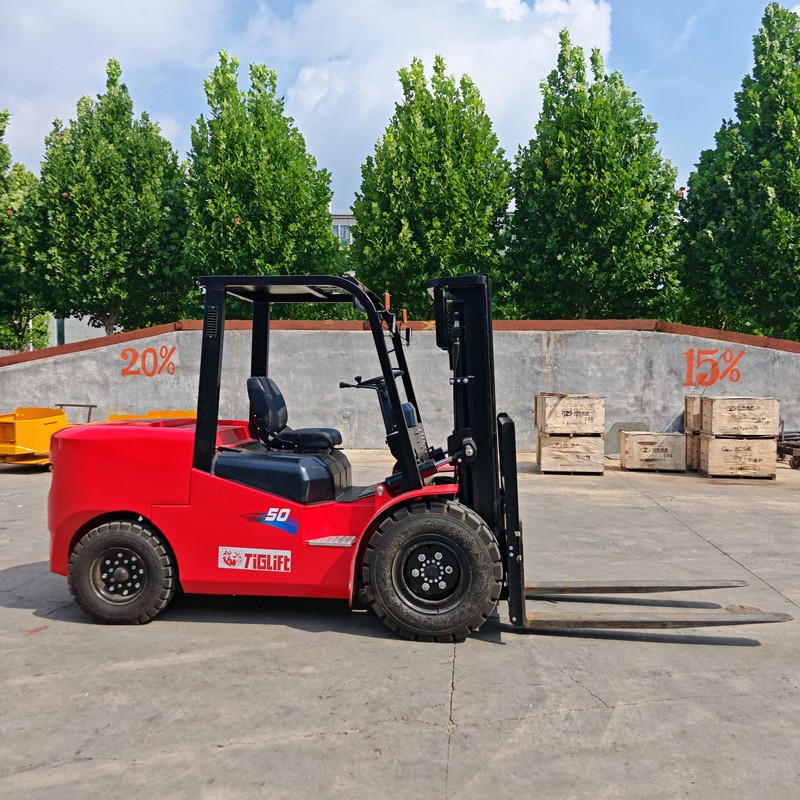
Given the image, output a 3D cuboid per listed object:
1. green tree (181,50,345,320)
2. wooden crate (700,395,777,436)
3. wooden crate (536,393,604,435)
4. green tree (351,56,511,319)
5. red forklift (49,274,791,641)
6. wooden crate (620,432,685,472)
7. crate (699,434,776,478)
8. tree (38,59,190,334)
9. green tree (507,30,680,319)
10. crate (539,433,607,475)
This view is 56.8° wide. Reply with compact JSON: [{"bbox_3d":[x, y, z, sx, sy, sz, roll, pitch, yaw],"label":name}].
[{"bbox_3d":[-3.641,-4.223,19.725,4.252,9.886,4.252,1,3,6],"label":"green tree"},{"bbox_3d":[5.205,0.275,11.354,0.930,0.585,0.680,1,3,8],"label":"wooden crate"},{"bbox_3d":[2.656,0.245,11.604,0.920,0.600,0.700,0,3,-3],"label":"wooden crate"},{"bbox_3d":[0.792,-4.036,19.233,4.197,9.598,4.197,1,3,6],"label":"green tree"},{"bbox_3d":[0.133,0.301,5.157,4.831,2.240,1.480,0,3,3],"label":"red forklift"},{"bbox_3d":[4.066,0.829,11.935,0.910,0.590,0.680,1,3,9],"label":"wooden crate"},{"bbox_3d":[5.153,0.862,11.322,0.930,0.590,0.680,1,3,10],"label":"crate"},{"bbox_3d":[-7.807,-4.280,20.224,4.193,9.915,4.193,1,3,6],"label":"tree"},{"bbox_3d":[4.926,-4.246,18.822,4.471,10.094,4.471,1,3,6],"label":"green tree"},{"bbox_3d":[2.657,0.841,11.594,0.930,0.590,0.690,0,3,5],"label":"crate"}]

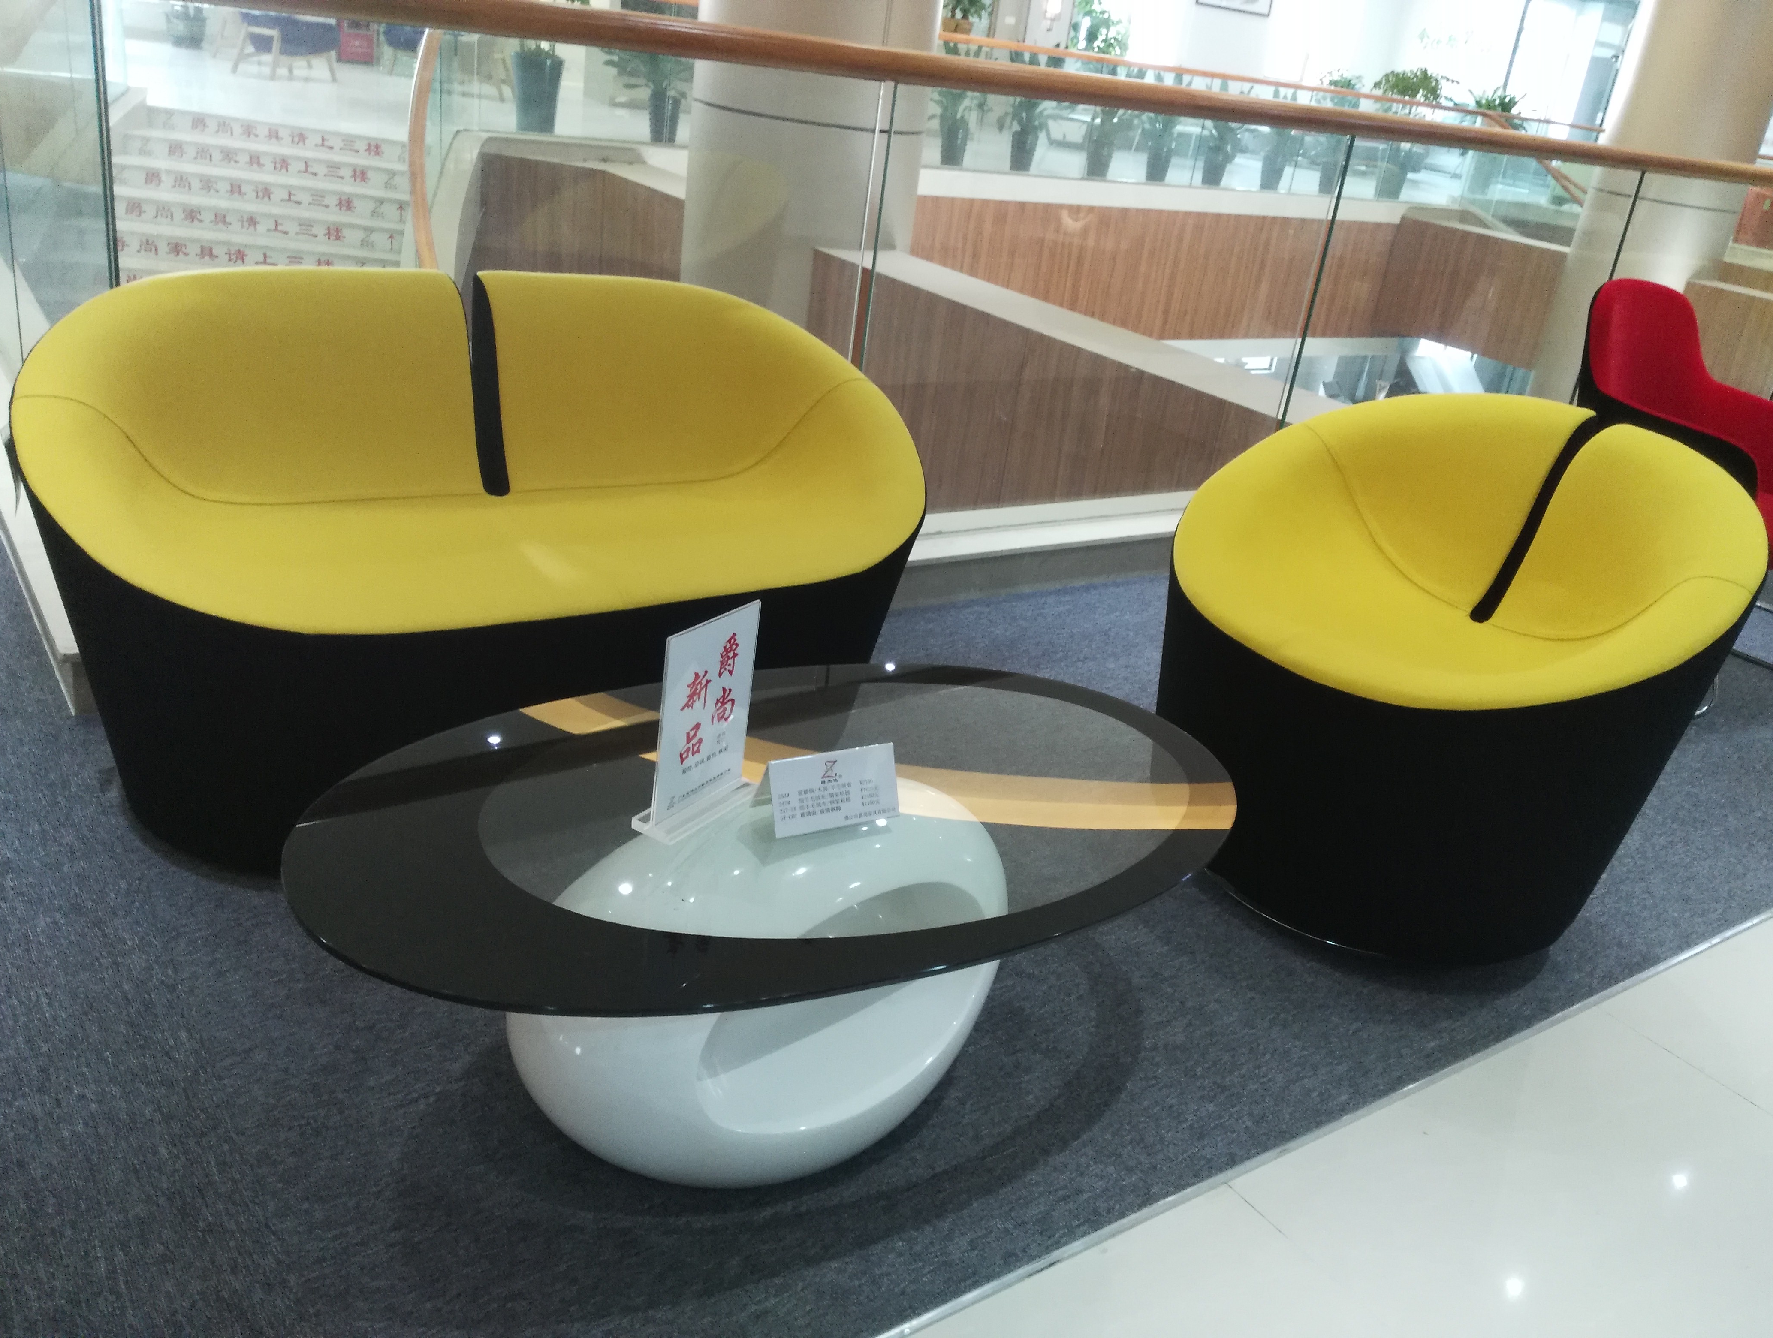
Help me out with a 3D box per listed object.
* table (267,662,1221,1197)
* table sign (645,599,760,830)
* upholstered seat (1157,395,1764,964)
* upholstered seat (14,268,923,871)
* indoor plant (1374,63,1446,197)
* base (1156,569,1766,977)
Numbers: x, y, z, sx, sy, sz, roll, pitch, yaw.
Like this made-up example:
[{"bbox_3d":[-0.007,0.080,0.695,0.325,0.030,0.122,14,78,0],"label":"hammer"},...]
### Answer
[{"bbox_3d":[-0.101,0.326,1.653,1.105,0.412,0.665,-9,28,-34],"label":"table"},{"bbox_3d":[-0.186,0.048,1.472,0.052,0.214,0.152,19,26,25],"label":"table sign"},{"bbox_3d":[0.871,-0.029,2.371,0.765,0.750,0.850,-11,29,-37],"label":"upholstered seat"},{"bbox_3d":[-0.557,-0.188,2.265,1.360,0.750,0.715,-9,28,-35],"label":"upholstered seat"},{"bbox_3d":[5.787,-5.926,16.000,0.800,1.380,0.800,-9,28,-34],"label":"indoor plant"},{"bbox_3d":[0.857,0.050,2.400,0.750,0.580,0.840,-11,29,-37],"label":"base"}]

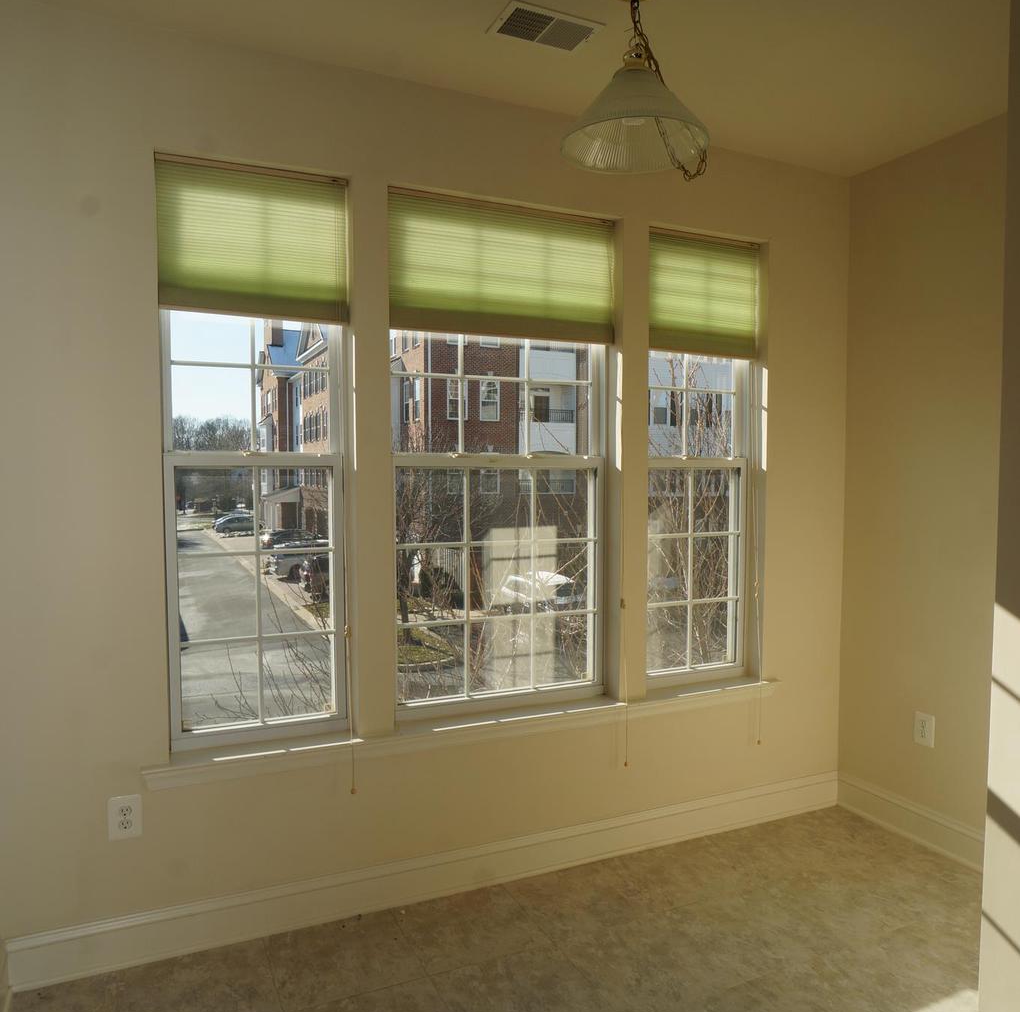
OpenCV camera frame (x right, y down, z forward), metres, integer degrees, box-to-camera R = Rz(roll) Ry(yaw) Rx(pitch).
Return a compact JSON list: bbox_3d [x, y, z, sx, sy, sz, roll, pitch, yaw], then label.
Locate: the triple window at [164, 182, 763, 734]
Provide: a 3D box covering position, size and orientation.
[{"bbox_3d":[-0.020,-0.147,2.784,2.268,1.793,0.120,-1,3,-24],"label":"triple window"}]

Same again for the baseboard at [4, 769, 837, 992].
[{"bbox_3d":[0.025,1.276,2.788,3.127,0.149,0.018,-1,3,-24],"label":"baseboard"}]

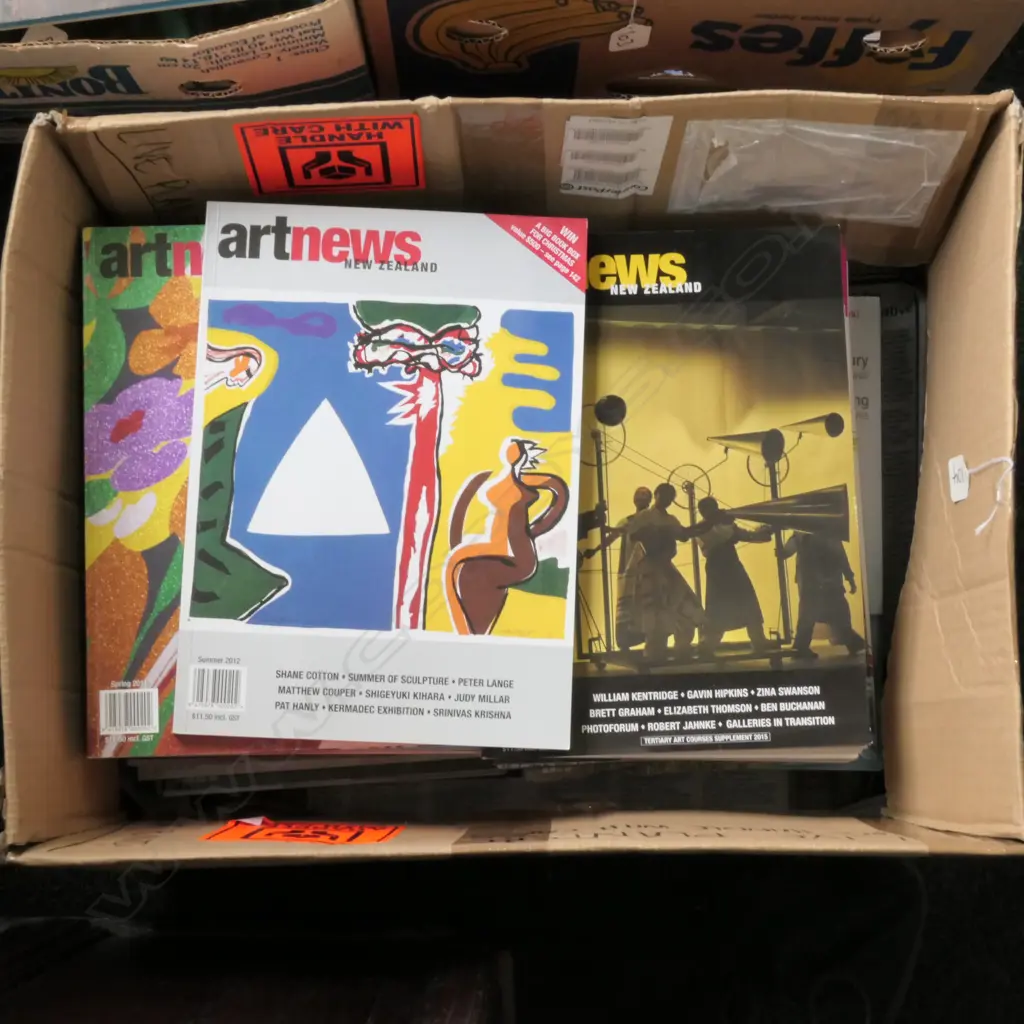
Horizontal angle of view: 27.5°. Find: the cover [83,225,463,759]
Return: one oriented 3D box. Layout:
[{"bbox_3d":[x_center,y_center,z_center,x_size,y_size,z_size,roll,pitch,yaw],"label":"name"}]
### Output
[{"bbox_3d":[-0.126,-0.014,1.141,0.210,0.009,0.291,-2,82,-2],"label":"cover"}]

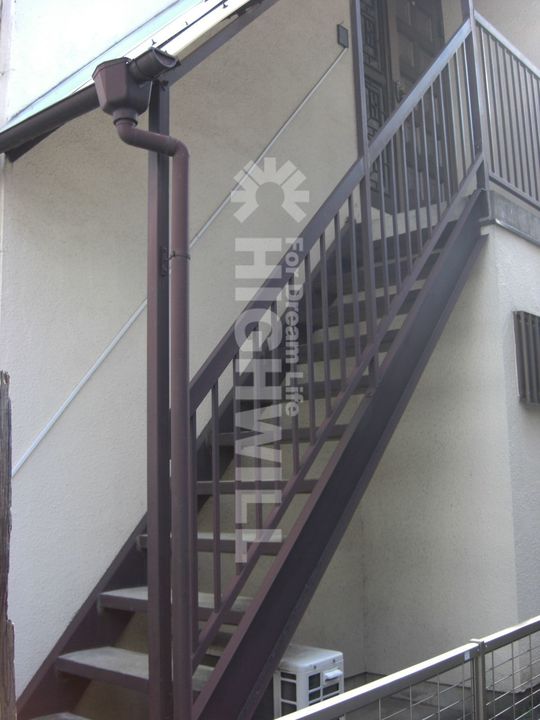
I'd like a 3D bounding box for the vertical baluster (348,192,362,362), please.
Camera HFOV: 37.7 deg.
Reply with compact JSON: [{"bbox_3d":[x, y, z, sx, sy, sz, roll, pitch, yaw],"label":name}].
[{"bbox_3d":[0.373,-0.358,3.473,0.017,0.757,0.017,-10,-12,42],"label":"vertical baluster"}]

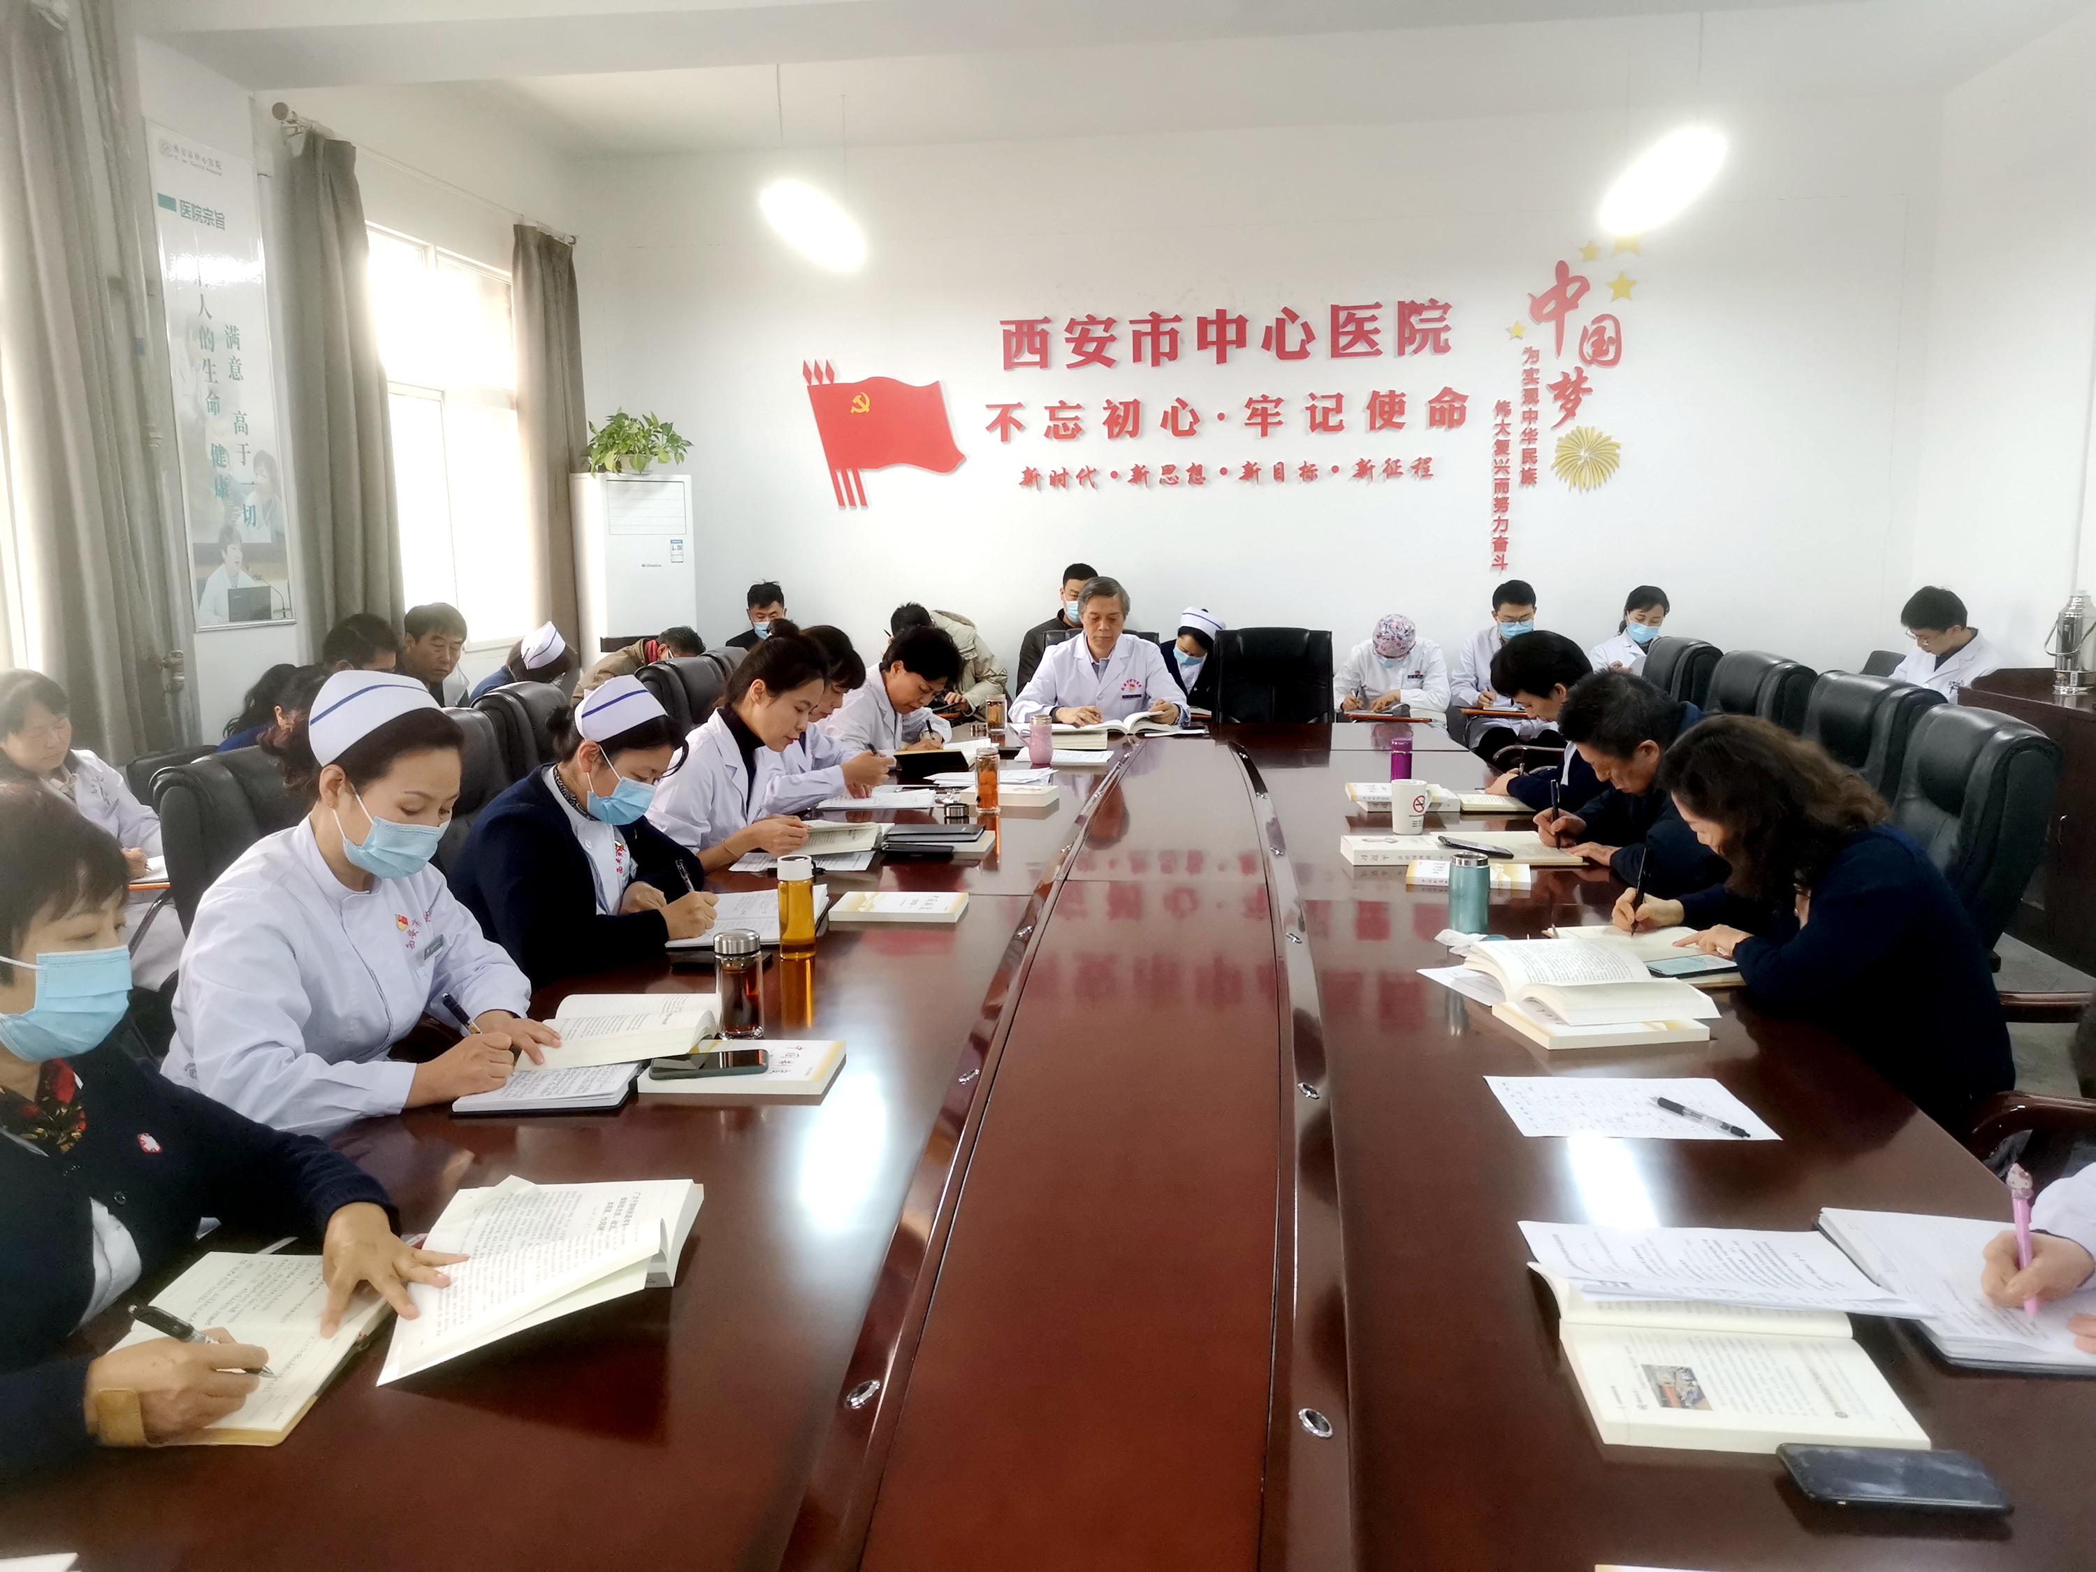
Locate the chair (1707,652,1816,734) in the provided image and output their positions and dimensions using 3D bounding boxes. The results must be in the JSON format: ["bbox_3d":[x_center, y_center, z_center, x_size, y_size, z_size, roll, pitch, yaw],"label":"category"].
[{"bbox_3d":[1.866,0.151,4.887,0.660,1.060,0.620,0,9,7],"label":"chair"}]

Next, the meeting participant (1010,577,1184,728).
[{"bbox_3d":[0.190,-0.143,6.220,0.620,1.280,0.750,0,9,6],"label":"meeting participant"}]

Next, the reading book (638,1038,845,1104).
[{"bbox_3d":[-0.404,0.377,2.200,0.240,0.017,0.170,0,9,6],"label":"reading book"}]

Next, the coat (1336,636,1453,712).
[{"bbox_3d":[1.438,-0.301,6.821,0.520,0.640,0.500,0,9,8],"label":"coat"}]

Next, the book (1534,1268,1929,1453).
[{"bbox_3d":[0.572,0.472,1.421,0.240,0.035,0.325,0,9,6],"label":"book"}]

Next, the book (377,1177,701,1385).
[{"bbox_3d":[-0.491,0.453,1.606,0.260,0.055,0.365,-2,9,-4],"label":"book"}]

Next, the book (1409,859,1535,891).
[{"bbox_3d":[0.851,0.181,3.300,0.237,0.016,0.172,1,9,16],"label":"book"}]

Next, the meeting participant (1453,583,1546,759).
[{"bbox_3d":[1.871,-0.217,6.684,0.520,1.220,0.750,0,9,8],"label":"meeting participant"}]

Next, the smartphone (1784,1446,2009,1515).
[{"bbox_3d":[0.619,0.508,1.196,0.143,0.009,0.071,0,9,5],"label":"smartphone"}]

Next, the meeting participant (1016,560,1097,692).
[{"bbox_3d":[0.125,-0.296,7.150,0.540,1.320,0.720,0,9,7],"label":"meeting participant"}]

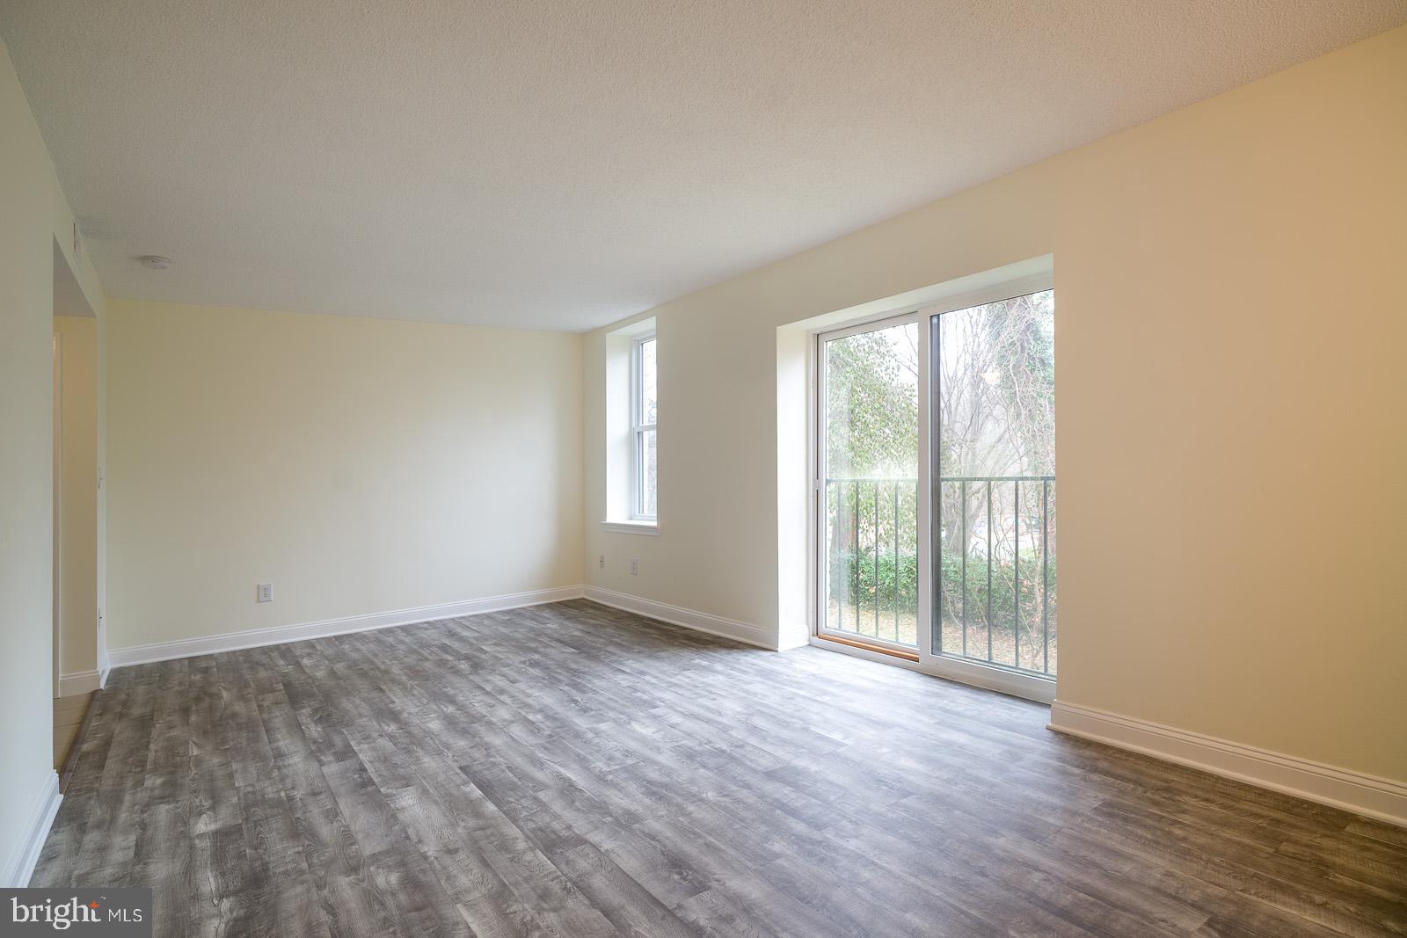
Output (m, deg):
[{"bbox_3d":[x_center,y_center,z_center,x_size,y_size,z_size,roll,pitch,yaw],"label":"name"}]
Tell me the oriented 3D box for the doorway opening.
[{"bbox_3d":[1.250,0.114,3.919,0.100,2.029,1.712,1,-2,-36],"label":"doorway opening"}]

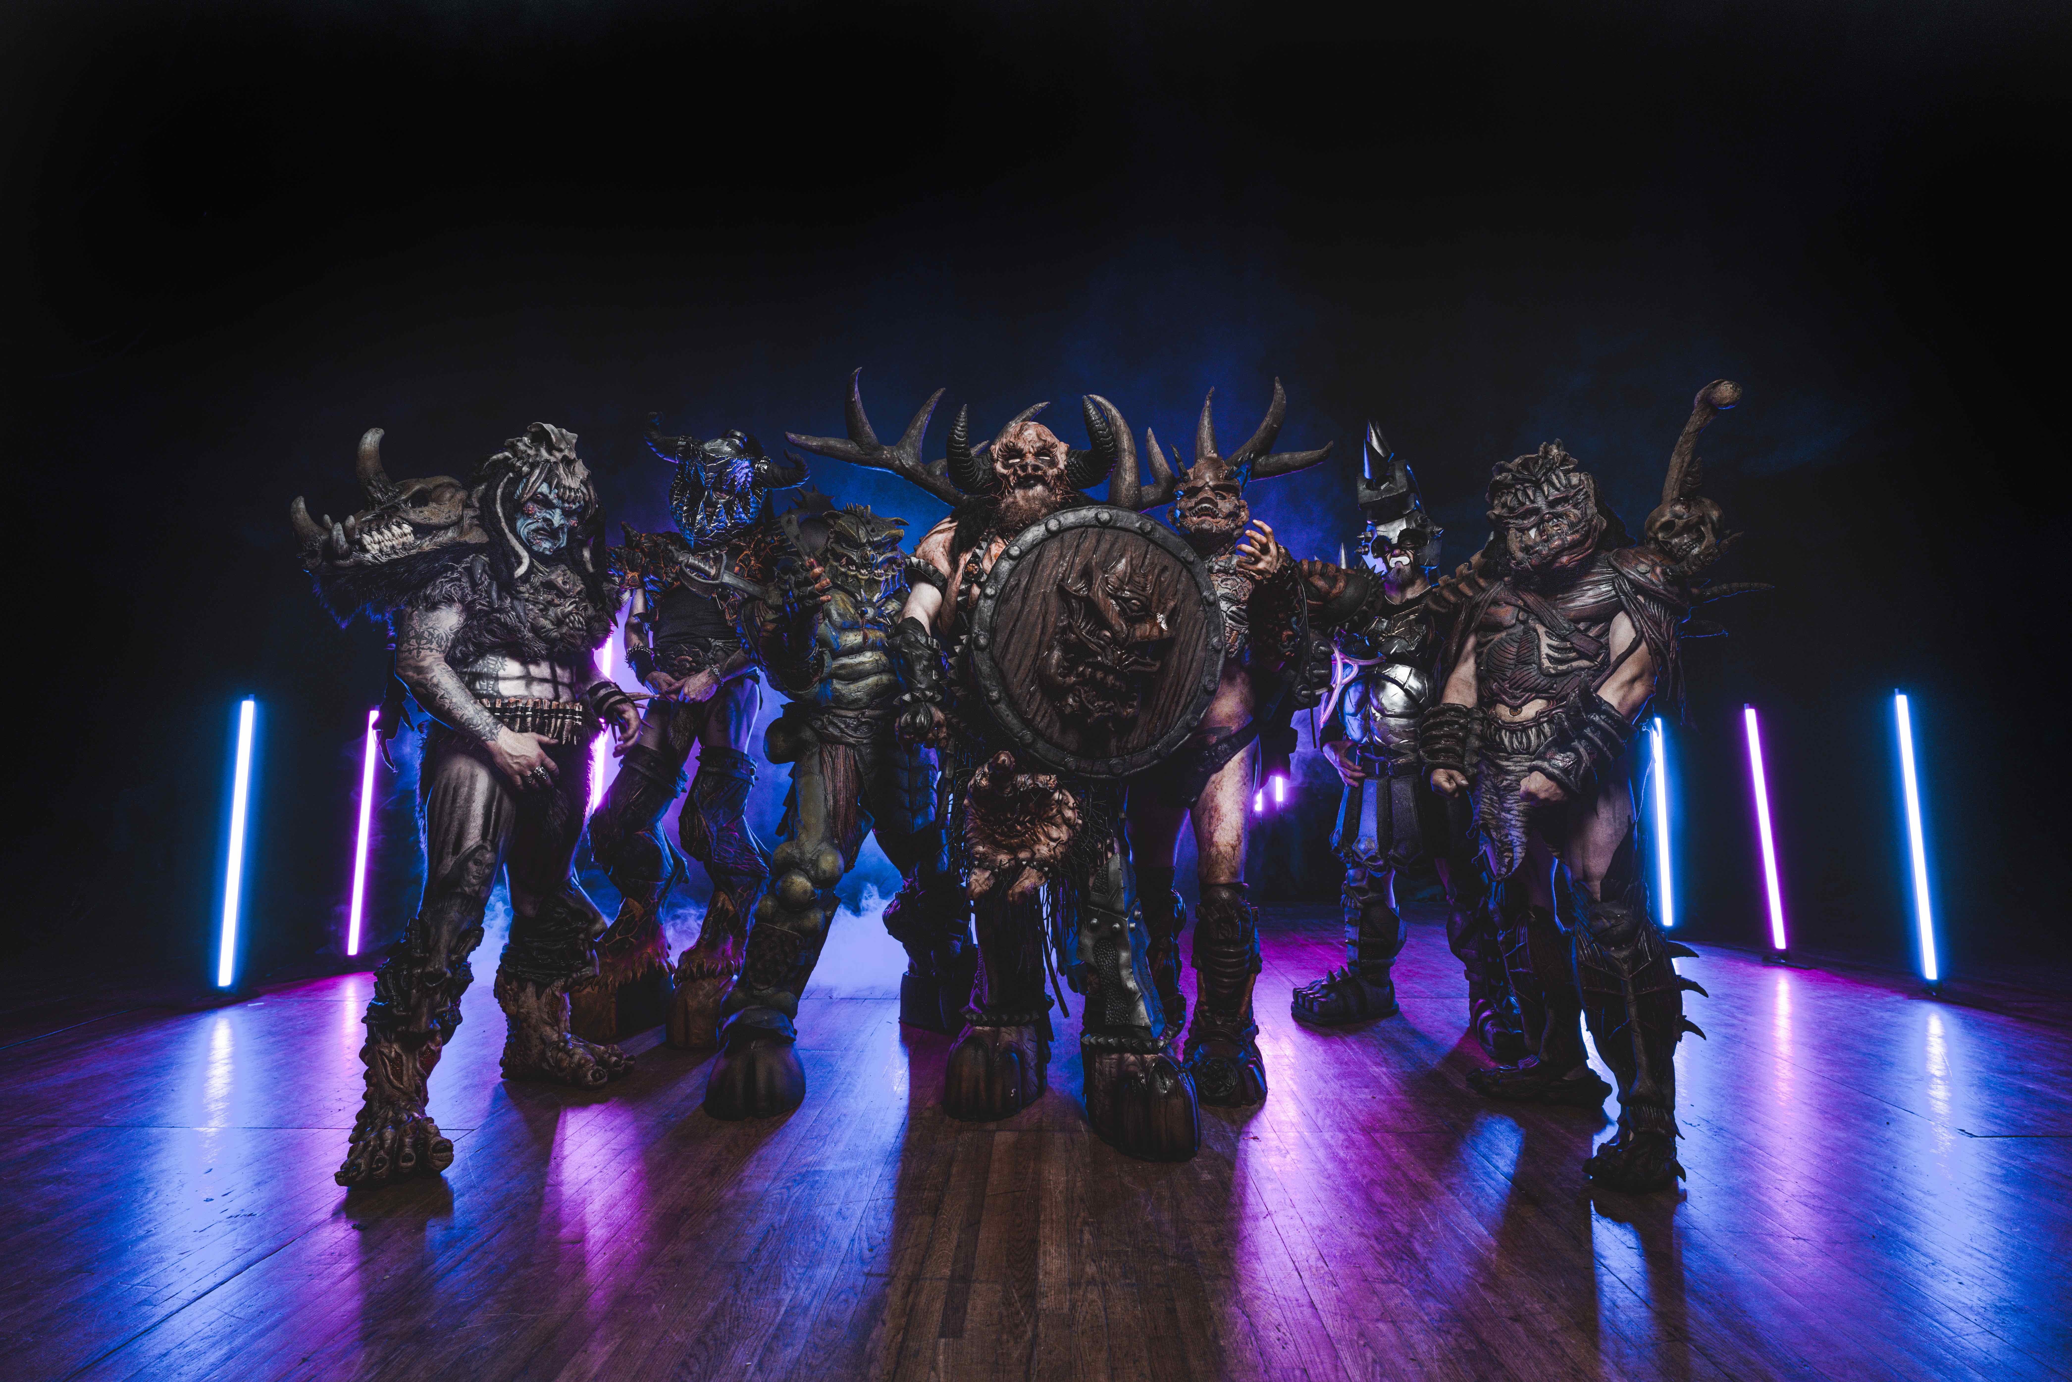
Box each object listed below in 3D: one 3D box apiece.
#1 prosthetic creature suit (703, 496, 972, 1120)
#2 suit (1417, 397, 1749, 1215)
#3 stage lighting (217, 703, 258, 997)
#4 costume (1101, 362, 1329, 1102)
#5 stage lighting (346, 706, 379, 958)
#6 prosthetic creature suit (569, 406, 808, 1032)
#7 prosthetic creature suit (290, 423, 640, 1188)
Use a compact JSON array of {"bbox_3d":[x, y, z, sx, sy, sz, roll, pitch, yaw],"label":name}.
[{"bbox_3d":[-0.597,0.305,2.913,0.936,1.813,0.878,2,-6,-14],"label":"prosthetic creature suit"},{"bbox_3d":[1.530,0.124,2.319,0.824,2.045,0.723,-4,-7,30],"label":"suit"},{"bbox_3d":[-3.408,0.638,3.685,0.050,1.235,0.050,-1,-6,0],"label":"stage lighting"},{"bbox_3d":[0.601,0.076,2.769,0.735,2.237,0.529,-1,-6,6],"label":"costume"},{"bbox_3d":[-3.406,0.705,4.380,0.050,1.258,0.050,0,-6,0],"label":"stage lighting"},{"bbox_3d":[-1.229,0.104,3.166,0.707,2.267,0.596,1,-6,-6],"label":"prosthetic creature suit"},{"bbox_3d":[-1.576,0.192,2.382,0.949,1.925,0.801,3,-7,-27],"label":"prosthetic creature suit"}]

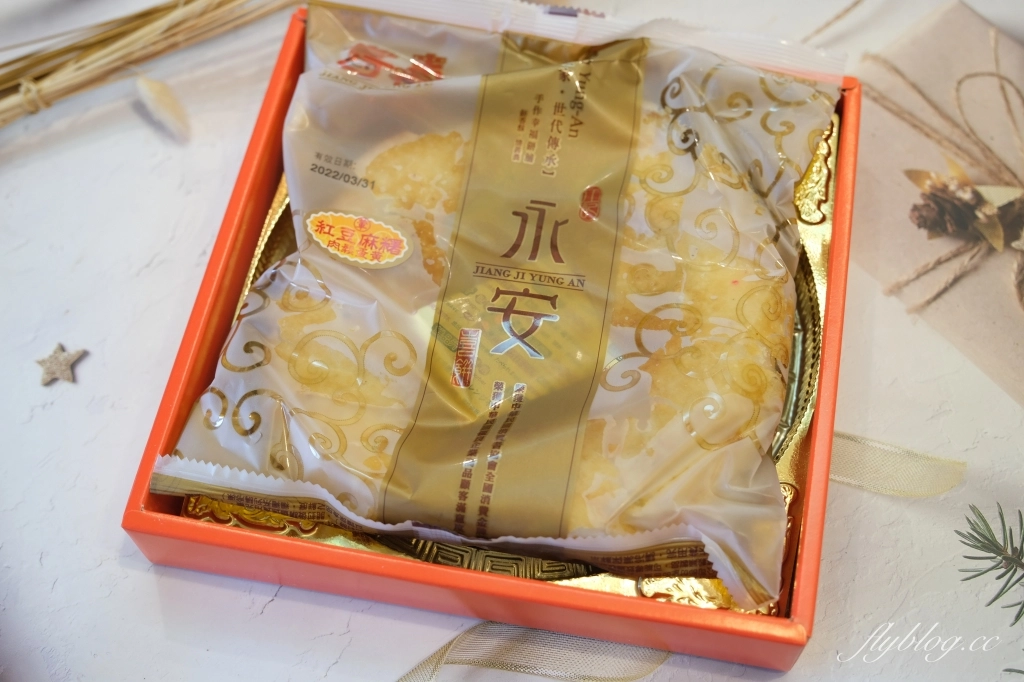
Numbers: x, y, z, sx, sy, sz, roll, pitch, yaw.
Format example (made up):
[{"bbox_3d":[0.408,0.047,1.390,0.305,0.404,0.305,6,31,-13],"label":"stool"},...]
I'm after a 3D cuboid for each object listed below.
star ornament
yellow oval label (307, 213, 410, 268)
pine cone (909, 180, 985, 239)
[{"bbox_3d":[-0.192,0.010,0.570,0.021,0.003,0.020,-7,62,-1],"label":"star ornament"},{"bbox_3d":[-0.062,-0.041,0.542,0.045,0.002,0.021,16,63,1],"label":"yellow oval label"},{"bbox_3d":[0.187,-0.056,0.574,0.034,0.024,0.024,1,62,3],"label":"pine cone"}]

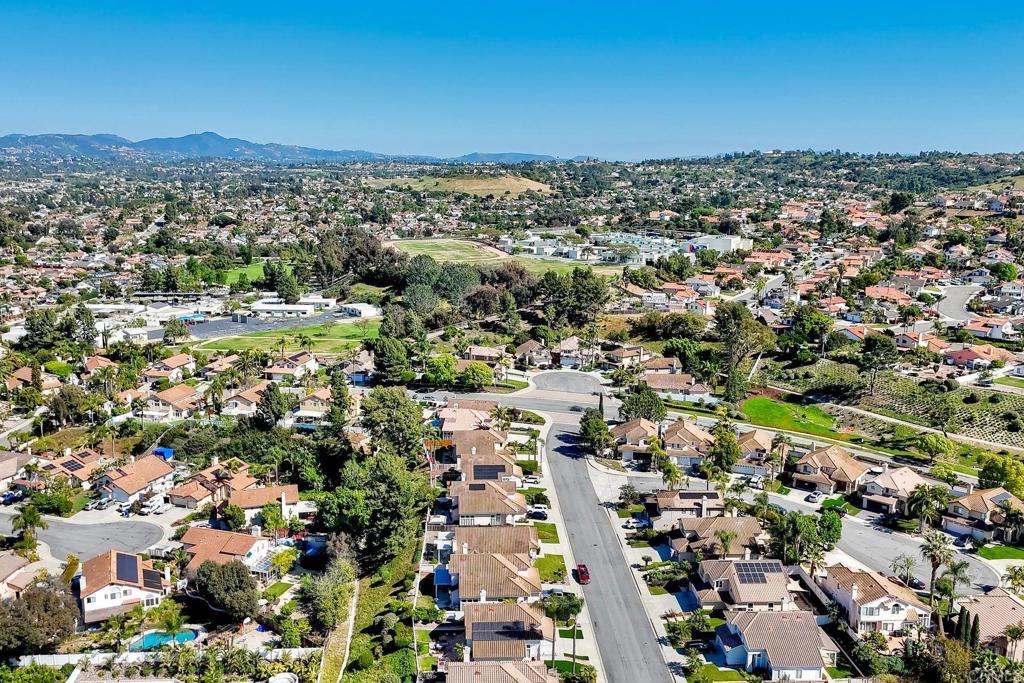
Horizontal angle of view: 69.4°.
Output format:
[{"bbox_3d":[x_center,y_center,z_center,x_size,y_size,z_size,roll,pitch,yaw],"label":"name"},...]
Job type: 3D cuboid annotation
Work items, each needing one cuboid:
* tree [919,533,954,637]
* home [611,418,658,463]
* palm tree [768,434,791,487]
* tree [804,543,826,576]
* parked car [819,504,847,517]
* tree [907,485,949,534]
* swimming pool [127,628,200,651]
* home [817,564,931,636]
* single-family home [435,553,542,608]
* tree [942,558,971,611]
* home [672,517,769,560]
[{"bbox_3d":[67.020,37.530,117.950,5.400,16.200,5.400,0,14,0],"label":"tree"},{"bbox_3d":[36.350,28.670,219.040,13.400,7.600,16.400,3,14,12],"label":"home"},{"bbox_3d":[62.030,26.840,170.870,5.100,11.400,5.100,0,14,0],"label":"palm tree"},{"bbox_3d":[58.760,42.330,143.010,4.400,7.400,4.400,0,14,0],"label":"tree"},{"bbox_3d":[67.520,35.700,155.570,1.900,1.600,4.900,-13,19,-41],"label":"parked car"},{"bbox_3d":[92.270,36.970,163.290,7.600,11.200,7.000,0,14,0],"label":"tree"},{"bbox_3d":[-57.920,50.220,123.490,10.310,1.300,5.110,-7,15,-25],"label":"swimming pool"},{"bbox_3d":[64.610,44.440,133.250,12.800,7.400,16.200,-1,14,-5],"label":"home"},{"bbox_3d":[-2.800,39.940,122.770,16.000,8.200,12.500,-1,14,-2],"label":"single-family home"},{"bbox_3d":[72.410,39.980,121.360,4.600,9.800,4.600,0,14,0],"label":"tree"},{"bbox_3d":[38.000,36.730,135.680,15.700,8.200,12.400,-1,14,-2],"label":"home"}]

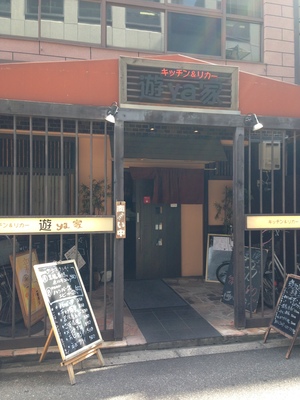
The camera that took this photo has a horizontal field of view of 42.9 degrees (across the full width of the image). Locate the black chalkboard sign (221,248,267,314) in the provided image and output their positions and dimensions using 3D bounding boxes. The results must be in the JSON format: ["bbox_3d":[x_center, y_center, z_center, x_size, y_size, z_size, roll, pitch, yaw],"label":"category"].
[{"bbox_3d":[1.383,1.125,5.554,0.035,0.884,0.648,19,-11,-32],"label":"black chalkboard sign"}]

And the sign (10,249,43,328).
[{"bbox_3d":[-1.514,1.112,4.866,0.040,0.891,0.533,-16,-5,15],"label":"sign"}]

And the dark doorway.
[{"bbox_3d":[0.182,0.581,7.720,0.925,2.000,0.050,0,-1,-13],"label":"dark doorway"}]

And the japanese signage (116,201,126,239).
[{"bbox_3d":[-0.316,0.221,4.210,0.109,0.414,0.020,0,-1,-13],"label":"japanese signage"}]

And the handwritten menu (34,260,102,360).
[{"bbox_3d":[-0.803,1.053,3.795,0.035,0.900,0.572,-29,-15,27],"label":"handwritten menu"}]

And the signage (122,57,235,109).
[{"bbox_3d":[0.358,-1.321,4.434,1.439,0.542,0.100,0,-1,-13],"label":"signage"}]

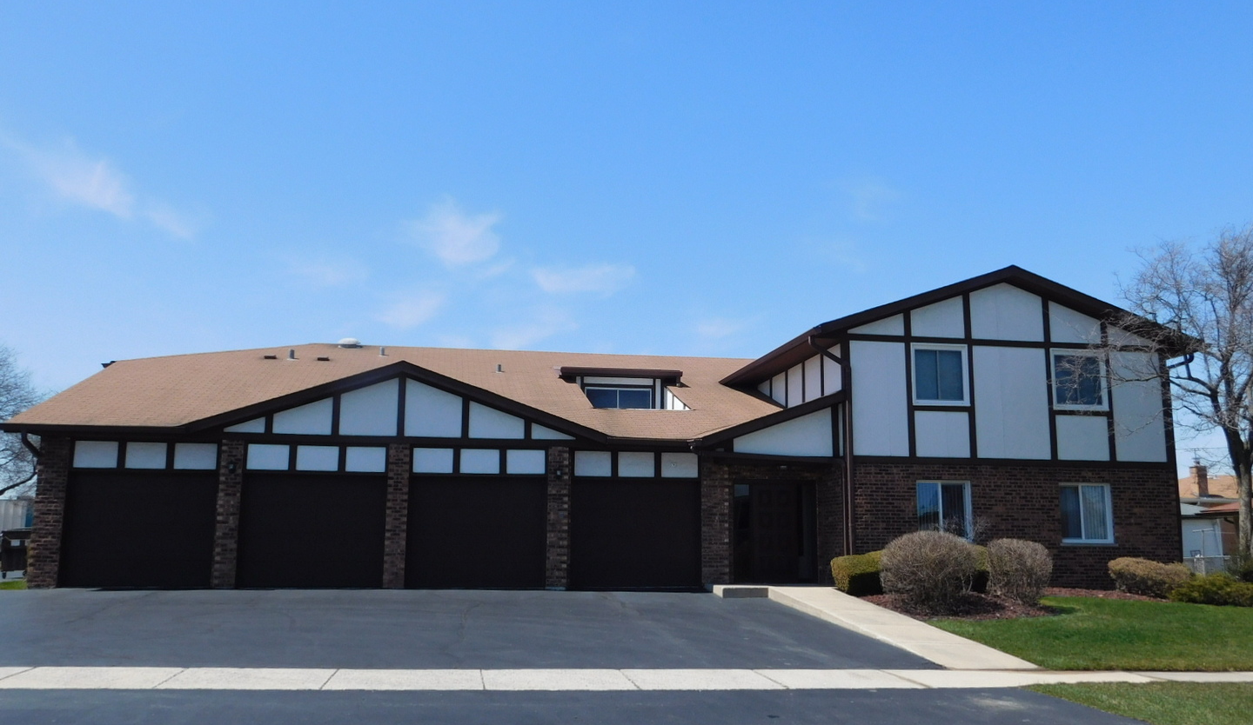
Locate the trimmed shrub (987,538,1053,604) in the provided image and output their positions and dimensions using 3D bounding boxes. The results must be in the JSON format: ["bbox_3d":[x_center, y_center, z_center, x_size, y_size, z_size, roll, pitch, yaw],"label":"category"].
[{"bbox_3d":[6.667,3.545,18.378,1.080,1.130,1.080,2,-10,-9],"label":"trimmed shrub"}]

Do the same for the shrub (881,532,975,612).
[{"bbox_3d":[4.833,3.320,17.394,1.560,1.250,1.550,2,-10,-9],"label":"shrub"}]

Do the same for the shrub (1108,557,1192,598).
[{"bbox_3d":[9.738,3.996,20.195,1.550,0.710,1.150,2,-10,-9],"label":"shrub"}]

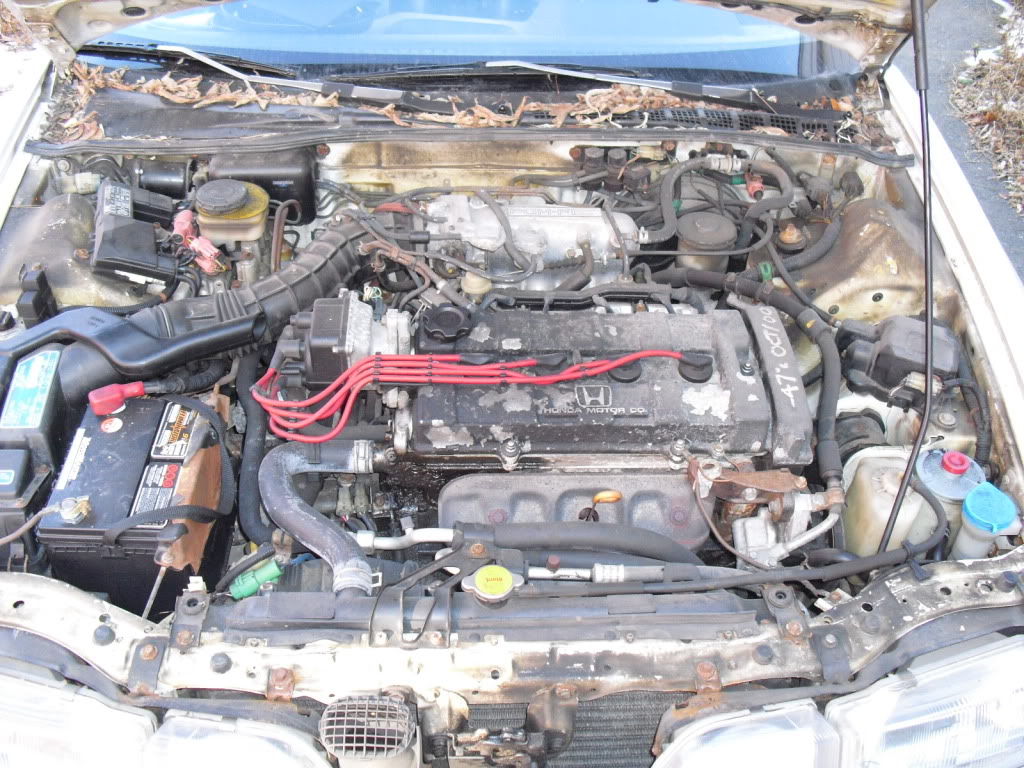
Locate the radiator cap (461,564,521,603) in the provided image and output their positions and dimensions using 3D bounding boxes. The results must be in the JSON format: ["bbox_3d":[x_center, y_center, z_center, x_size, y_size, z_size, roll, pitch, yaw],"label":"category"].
[{"bbox_3d":[-0.020,0.194,1.030,0.060,0.018,0.044,-1,39,-3],"label":"radiator cap"}]

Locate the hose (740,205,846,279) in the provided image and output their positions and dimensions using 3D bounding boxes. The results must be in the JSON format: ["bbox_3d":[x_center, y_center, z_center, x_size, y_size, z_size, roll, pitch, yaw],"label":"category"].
[{"bbox_3d":[0.408,-0.207,1.552,0.165,0.070,0.140,0,42,0],"label":"hose"}]

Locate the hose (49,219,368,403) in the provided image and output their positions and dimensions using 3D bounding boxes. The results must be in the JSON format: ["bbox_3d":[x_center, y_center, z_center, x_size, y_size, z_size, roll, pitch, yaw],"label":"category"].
[{"bbox_3d":[-0.422,-0.110,1.549,0.450,0.170,0.150,-22,46,-23],"label":"hose"}]

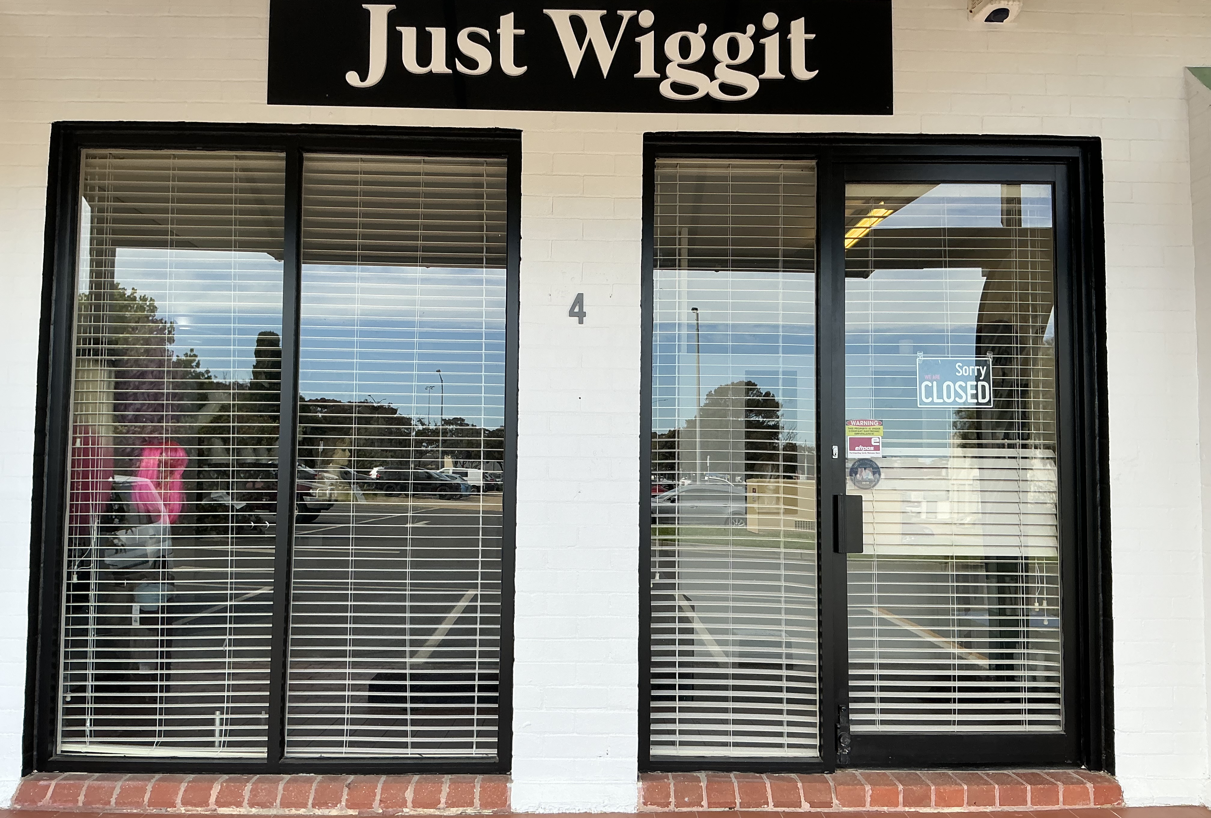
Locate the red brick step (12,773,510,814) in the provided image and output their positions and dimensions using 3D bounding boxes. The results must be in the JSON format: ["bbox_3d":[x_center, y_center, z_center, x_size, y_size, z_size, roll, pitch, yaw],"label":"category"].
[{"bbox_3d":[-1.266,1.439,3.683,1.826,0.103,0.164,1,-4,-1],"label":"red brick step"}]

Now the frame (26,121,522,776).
[{"bbox_3d":[-1.242,0.162,3.849,1.736,2.398,0.070,1,-4,-1],"label":"frame"}]

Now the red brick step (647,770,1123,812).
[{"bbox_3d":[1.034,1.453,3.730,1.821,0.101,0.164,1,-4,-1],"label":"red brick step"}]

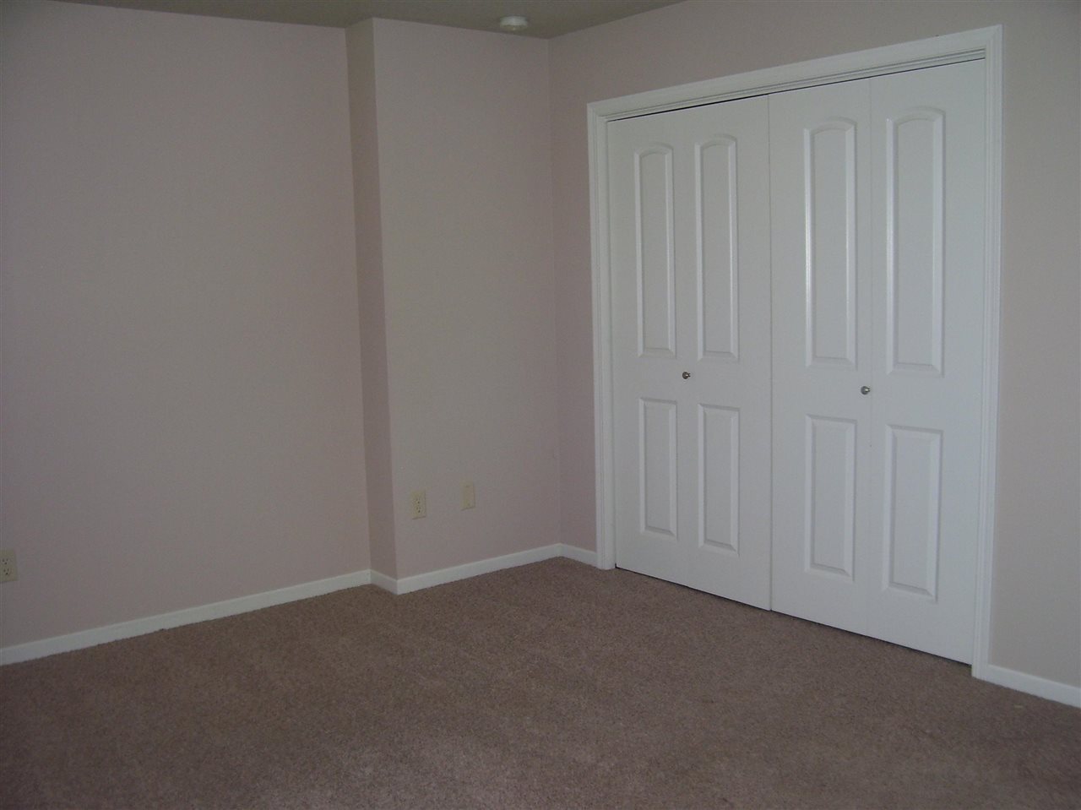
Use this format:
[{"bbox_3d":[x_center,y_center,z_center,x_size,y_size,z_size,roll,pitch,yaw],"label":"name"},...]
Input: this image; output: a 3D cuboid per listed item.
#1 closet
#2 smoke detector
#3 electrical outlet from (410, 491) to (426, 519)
[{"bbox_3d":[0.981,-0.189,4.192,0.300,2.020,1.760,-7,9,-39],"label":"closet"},{"bbox_3d":[-0.111,-1.596,4.423,0.130,0.050,0.130,-2,7,0],"label":"smoke detector"},{"bbox_3d":[-0.524,0.428,4.571,0.074,0.119,0.020,-7,9,-39],"label":"electrical outlet"}]

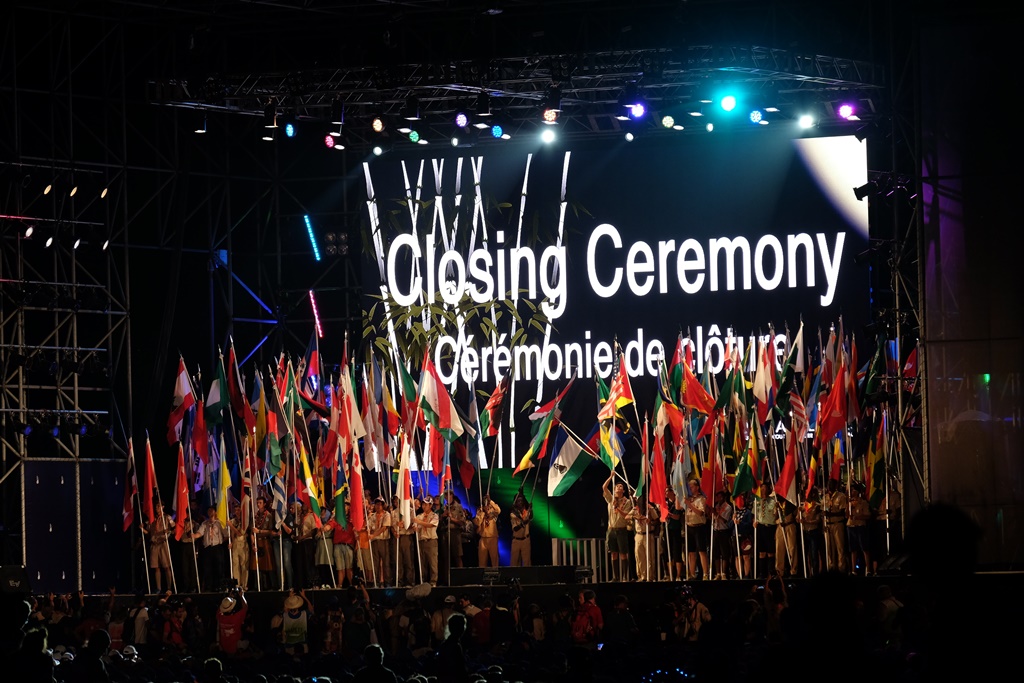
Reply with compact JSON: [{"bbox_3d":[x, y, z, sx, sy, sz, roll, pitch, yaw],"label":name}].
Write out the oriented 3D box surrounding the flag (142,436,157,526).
[{"bbox_3d":[-6.978,2.657,128.140,0.255,1.733,0.240,-1,-2,12],"label":"flag"}]

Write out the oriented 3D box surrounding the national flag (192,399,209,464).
[{"bbox_3d":[-5.973,1.726,127.643,0.307,1.266,0.220,-1,-2,9],"label":"national flag"}]

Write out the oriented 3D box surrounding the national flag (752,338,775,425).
[{"bbox_3d":[4.836,0.769,128.000,0.364,1.644,0.320,-2,-2,12],"label":"national flag"}]

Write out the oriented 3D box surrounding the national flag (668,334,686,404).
[{"bbox_3d":[3.207,0.543,129.000,0.293,1.348,0.300,-2,-2,12],"label":"national flag"}]

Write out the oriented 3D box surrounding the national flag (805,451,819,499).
[{"bbox_3d":[5.524,2.453,122.779,0.258,0.959,0.200,-1,-2,9],"label":"national flag"}]

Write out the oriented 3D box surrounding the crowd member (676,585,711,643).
[{"bbox_3d":[3.132,5.154,113.460,0.500,1.750,0.500,0,-3,-18],"label":"crowd member"}]

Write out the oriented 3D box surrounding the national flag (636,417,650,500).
[{"bbox_3d":[2.367,2.106,119.808,0.252,1.512,0.250,-2,-3,11],"label":"national flag"}]

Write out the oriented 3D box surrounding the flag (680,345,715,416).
[{"bbox_3d":[3.390,0.691,121.000,0.680,1.280,0.400,-2,-2,12],"label":"flag"}]

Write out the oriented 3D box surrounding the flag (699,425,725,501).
[{"bbox_3d":[3.572,2.184,119.189,0.466,1.325,0.300,-2,-3,11],"label":"flag"}]

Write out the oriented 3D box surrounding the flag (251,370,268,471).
[{"bbox_3d":[-4.826,1.510,127.221,0.344,1.911,0.250,-1,-2,9],"label":"flag"}]

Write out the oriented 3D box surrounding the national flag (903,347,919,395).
[{"bbox_3d":[7.244,0.509,121.000,0.380,0.920,0.300,-2,-2,12],"label":"national flag"}]

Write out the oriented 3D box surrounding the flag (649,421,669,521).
[{"bbox_3d":[2.709,2.414,122.668,0.387,1.769,0.250,-1,-2,9],"label":"flag"}]

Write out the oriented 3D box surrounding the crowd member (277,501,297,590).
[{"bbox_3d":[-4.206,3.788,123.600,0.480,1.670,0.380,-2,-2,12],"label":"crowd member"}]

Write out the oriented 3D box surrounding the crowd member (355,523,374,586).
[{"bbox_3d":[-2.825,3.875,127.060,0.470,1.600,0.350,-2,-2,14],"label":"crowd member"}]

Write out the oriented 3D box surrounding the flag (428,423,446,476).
[{"bbox_3d":[-1.384,1.988,123.683,0.334,1.041,0.300,-2,-3,11],"label":"flag"}]

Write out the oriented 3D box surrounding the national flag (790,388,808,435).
[{"bbox_3d":[5.200,1.311,120.388,0.326,0.959,0.300,-2,-3,11],"label":"national flag"}]

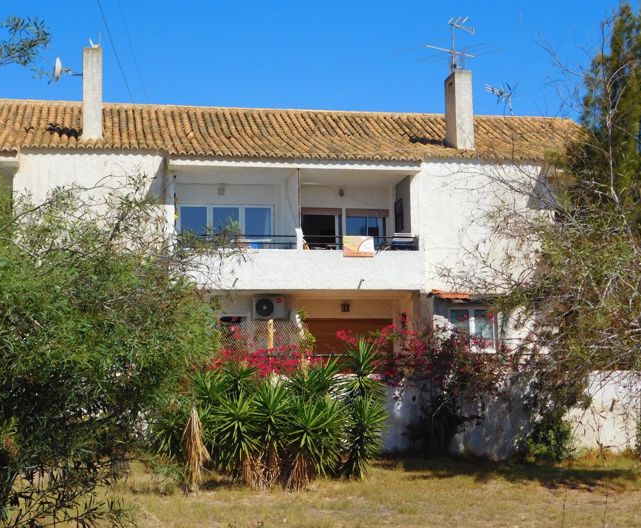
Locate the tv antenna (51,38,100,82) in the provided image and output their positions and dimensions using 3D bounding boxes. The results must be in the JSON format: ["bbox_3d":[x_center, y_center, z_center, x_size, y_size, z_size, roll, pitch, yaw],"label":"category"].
[{"bbox_3d":[-5.843,-4.857,28.525,1.100,1.100,0.650,1,-6,-23],"label":"tv antenna"}]

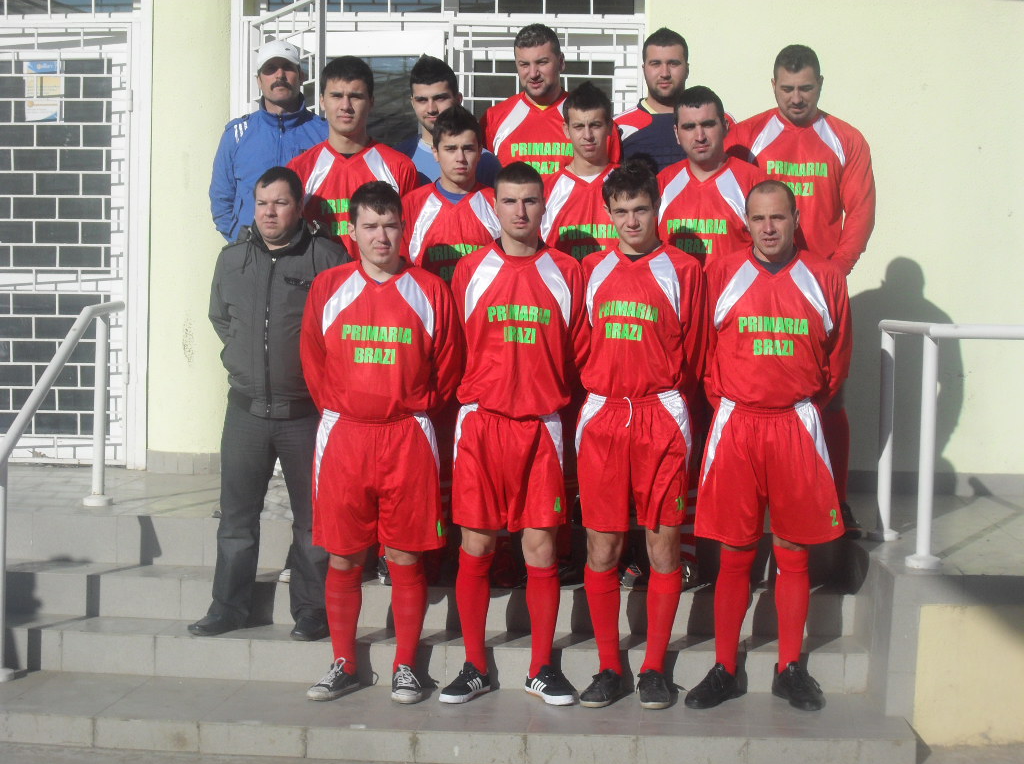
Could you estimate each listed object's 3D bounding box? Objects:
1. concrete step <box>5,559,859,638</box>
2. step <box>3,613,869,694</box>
[{"bbox_3d":[-0.313,0.788,6.082,3.064,0.151,0.287,1,3,3],"label":"concrete step"},{"bbox_3d":[-0.326,0.933,5.774,3.069,0.145,0.299,1,3,4],"label":"step"}]

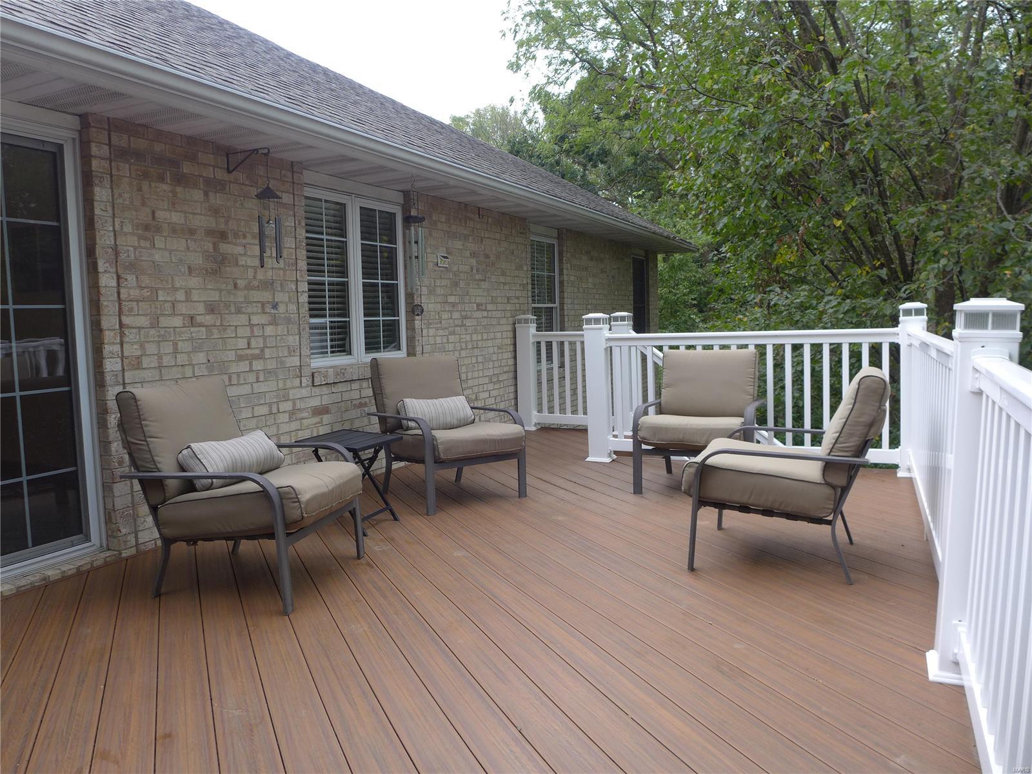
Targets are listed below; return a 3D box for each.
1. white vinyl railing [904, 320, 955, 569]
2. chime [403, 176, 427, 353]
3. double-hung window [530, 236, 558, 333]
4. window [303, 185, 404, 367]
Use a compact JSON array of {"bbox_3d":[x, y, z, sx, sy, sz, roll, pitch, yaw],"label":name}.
[{"bbox_3d":[2.138,0.221,3.660,0.090,0.945,2.960,3,7,26],"label":"white vinyl railing"},{"bbox_3d":[-0.705,-0.891,4.967,0.154,1.135,0.154,0,6,0],"label":"chime"},{"bbox_3d":[0.264,-0.940,8.052,0.100,1.450,0.880,3,7,26],"label":"double-hung window"},{"bbox_3d":[-1.178,-0.771,5.168,0.100,1.192,1.180,3,7,26],"label":"window"}]

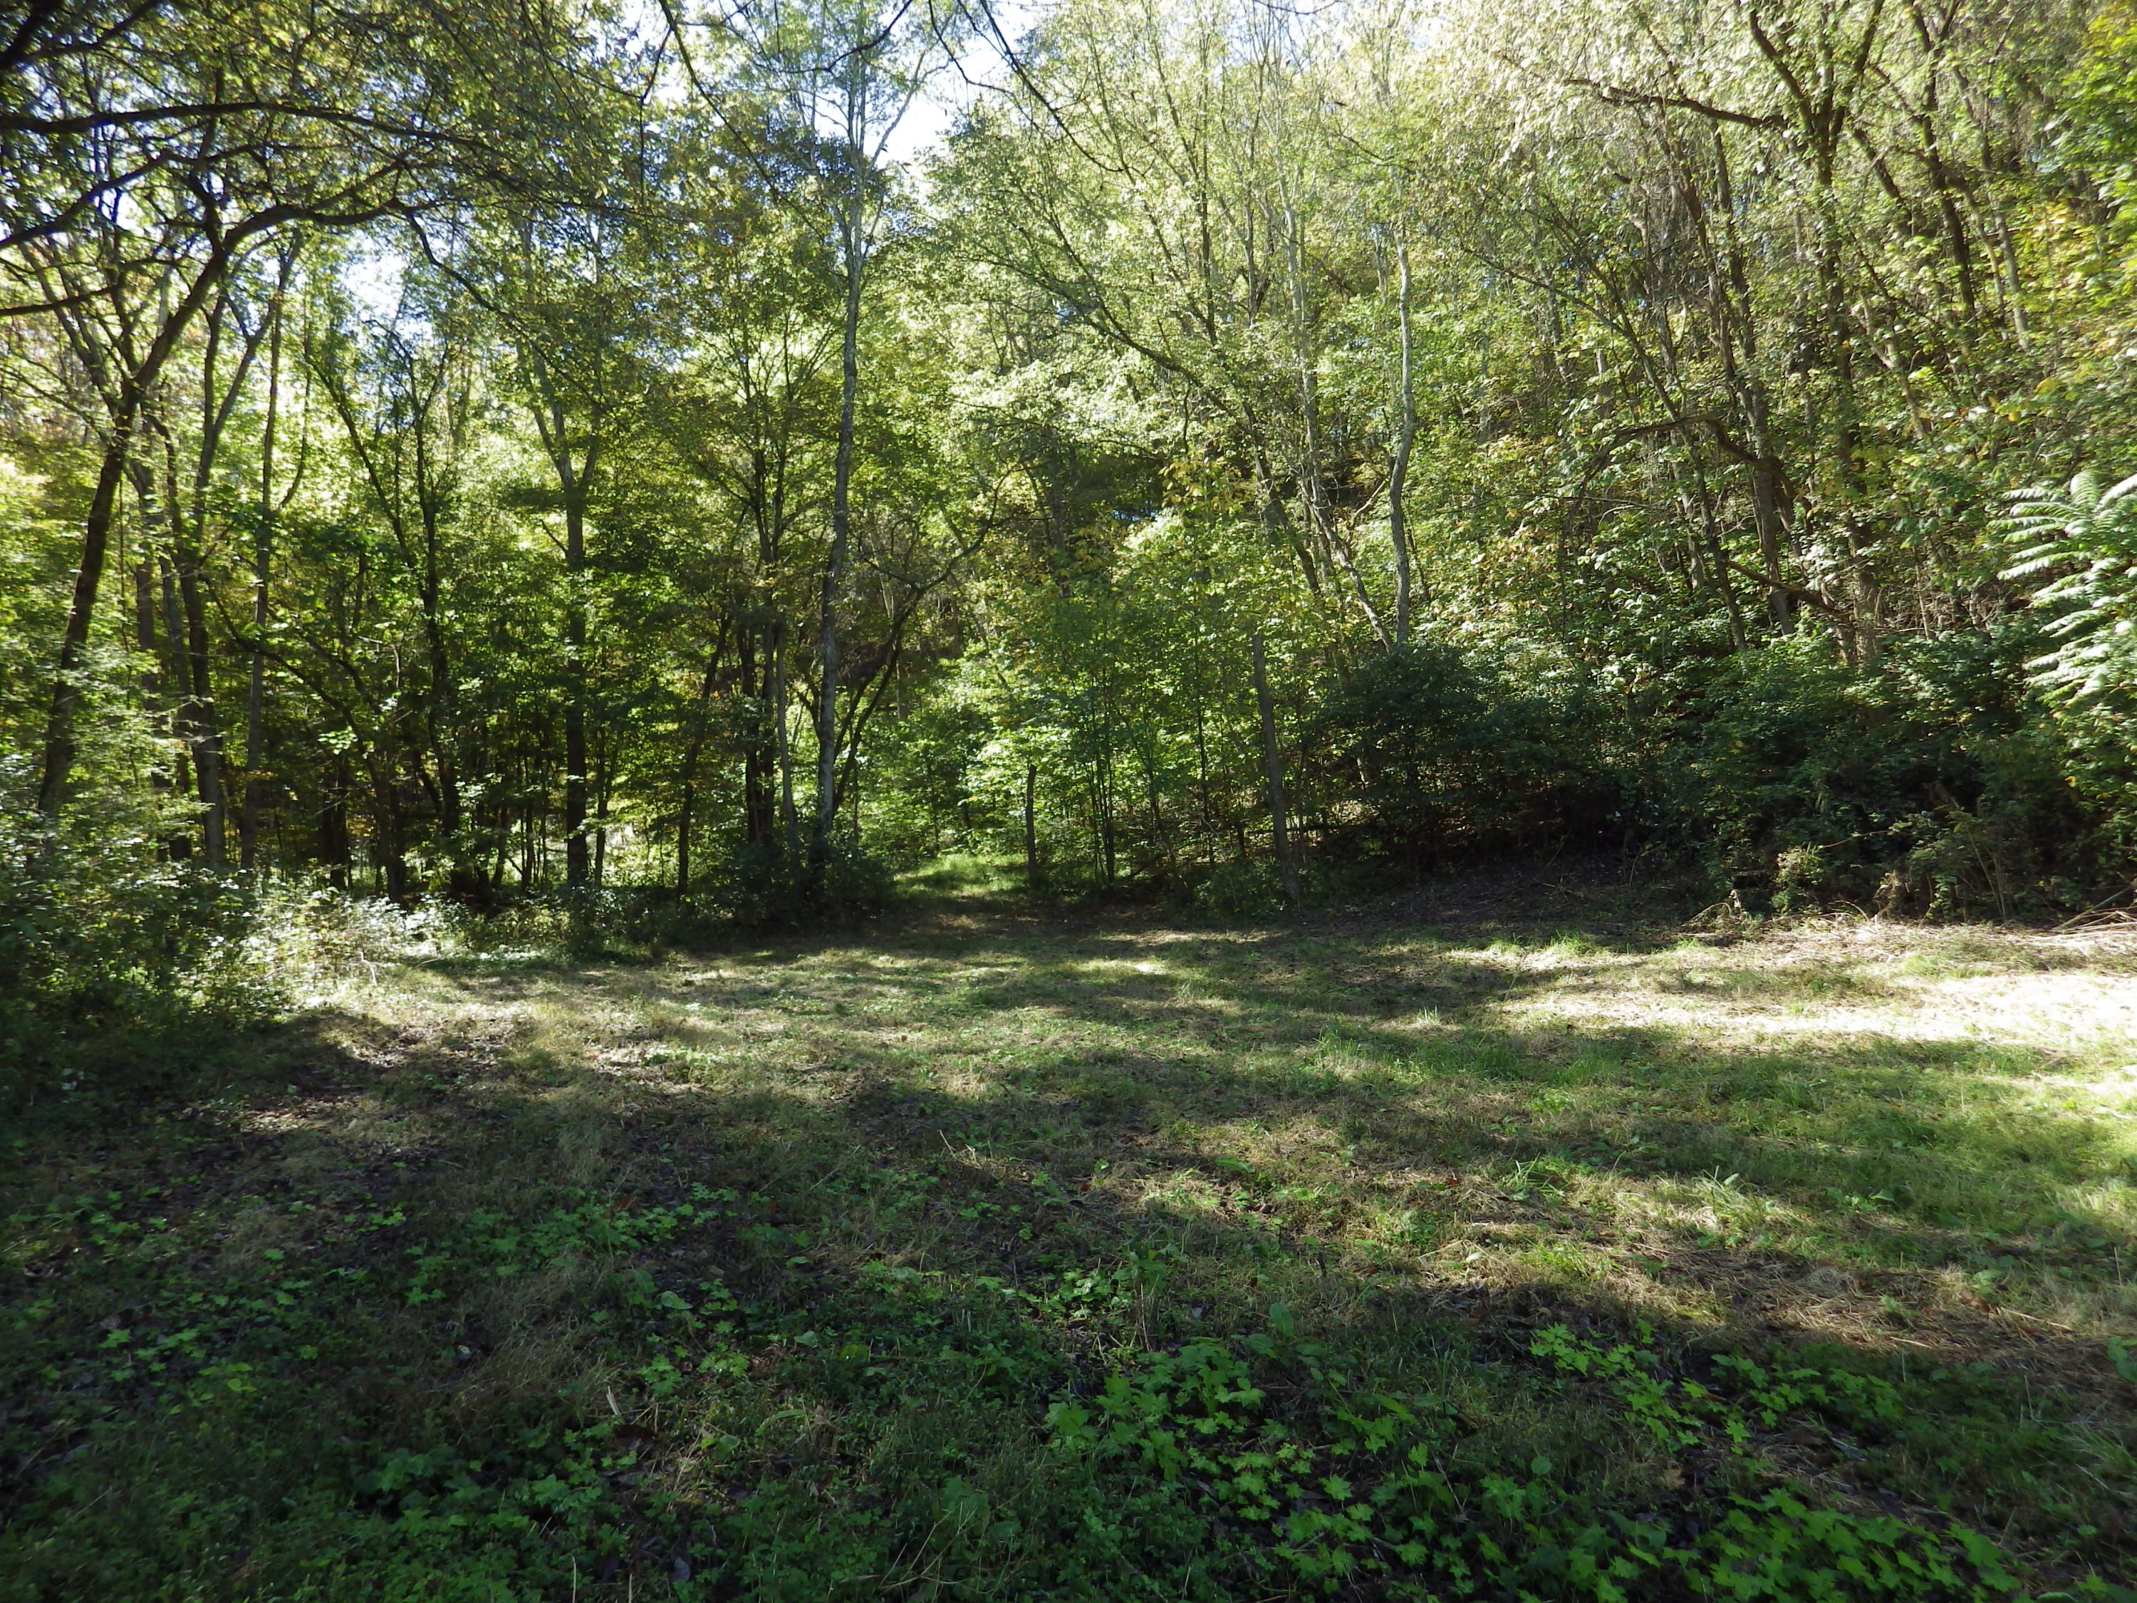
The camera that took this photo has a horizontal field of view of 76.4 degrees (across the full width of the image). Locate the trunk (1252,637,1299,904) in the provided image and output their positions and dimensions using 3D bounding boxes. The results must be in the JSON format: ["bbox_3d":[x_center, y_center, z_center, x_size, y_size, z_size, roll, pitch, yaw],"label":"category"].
[{"bbox_3d":[2.902,-0.449,19.039,0.290,3.890,0.260,-7,-1,9],"label":"trunk"}]

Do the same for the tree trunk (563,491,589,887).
[{"bbox_3d":[-8.002,-1.813,22.065,0.350,6.520,0.330,0,-1,-20],"label":"tree trunk"}]

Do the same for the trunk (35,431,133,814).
[{"bbox_3d":[-11.244,-2.022,15.544,0.340,4.520,0.310,11,-1,-35],"label":"trunk"}]

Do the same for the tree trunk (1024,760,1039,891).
[{"bbox_3d":[-0.623,0.409,23.022,0.190,2.210,0.180,-1,-1,-2],"label":"tree trunk"}]

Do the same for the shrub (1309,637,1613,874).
[{"bbox_3d":[5.489,-0.589,18.800,4.100,3.150,2.900,0,-1,0],"label":"shrub"}]

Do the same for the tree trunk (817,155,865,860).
[{"bbox_3d":[-3.528,-4.532,21.112,0.420,11.160,0.360,2,-1,-9],"label":"tree trunk"}]

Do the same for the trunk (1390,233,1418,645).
[{"bbox_3d":[5.686,-6.093,23.069,0.420,6.900,0.360,1,-1,14],"label":"trunk"}]

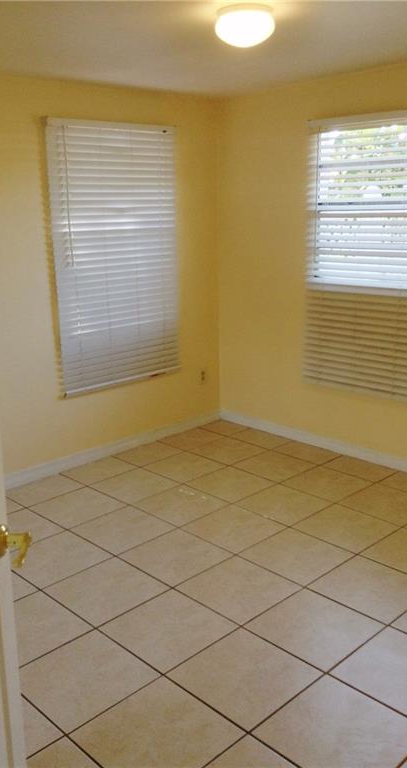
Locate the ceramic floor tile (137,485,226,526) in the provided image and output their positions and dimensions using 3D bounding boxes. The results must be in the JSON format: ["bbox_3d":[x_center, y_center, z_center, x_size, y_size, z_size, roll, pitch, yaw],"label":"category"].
[{"bbox_3d":[-0.127,0.675,4.027,0.403,0.010,0.403,-15,21,-42],"label":"ceramic floor tile"}]

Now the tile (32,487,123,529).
[{"bbox_3d":[-0.703,0.681,4.024,0.402,0.010,0.402,-15,21,-42],"label":"tile"}]

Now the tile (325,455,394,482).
[{"bbox_3d":[0.965,0.525,4.504,0.220,0.010,0.403,-15,21,-42],"label":"tile"}]

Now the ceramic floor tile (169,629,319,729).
[{"bbox_3d":[0.149,1.044,2.624,0.402,0.010,0.402,-15,21,-42],"label":"ceramic floor tile"}]

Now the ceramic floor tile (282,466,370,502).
[{"bbox_3d":[0.738,0.596,4.350,0.407,0.010,0.407,-15,21,-42],"label":"ceramic floor tile"}]

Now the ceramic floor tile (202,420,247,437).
[{"bbox_3d":[0.149,0.321,5.313,0.239,0.010,0.300,-15,21,-42],"label":"ceramic floor tile"}]

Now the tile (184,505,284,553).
[{"bbox_3d":[0.159,0.747,3.745,0.403,0.010,0.403,-15,21,-42],"label":"tile"}]

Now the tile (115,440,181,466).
[{"bbox_3d":[-0.373,0.462,4.819,0.402,0.010,0.300,-15,21,-42],"label":"tile"}]

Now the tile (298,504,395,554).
[{"bbox_3d":[0.733,0.738,3.729,0.402,0.010,0.402,-15,21,-42],"label":"tile"}]

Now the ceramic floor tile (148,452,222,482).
[{"bbox_3d":[-0.118,0.532,4.649,0.407,0.010,0.407,-15,21,-42],"label":"ceramic floor tile"}]

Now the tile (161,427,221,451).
[{"bbox_3d":[-0.083,0.384,5.093,0.402,0.010,0.300,-15,21,-42],"label":"tile"}]

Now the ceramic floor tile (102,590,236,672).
[{"bbox_3d":[-0.140,0.992,2.961,0.407,0.010,0.407,-15,21,-42],"label":"ceramic floor tile"}]

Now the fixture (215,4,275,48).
[{"bbox_3d":[0.145,-1.255,2.573,0.207,0.113,0.207,-1,15,0],"label":"fixture"}]

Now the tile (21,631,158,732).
[{"bbox_3d":[-0.439,1.075,2.679,0.407,0.010,0.407,-15,21,-42],"label":"tile"}]

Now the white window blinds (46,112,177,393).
[{"bbox_3d":[-0.520,-0.770,4.524,0.936,1.595,0.060,-15,21,-42],"label":"white window blinds"}]

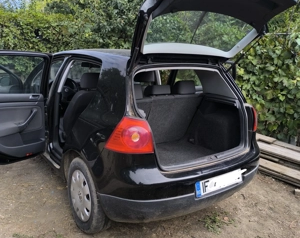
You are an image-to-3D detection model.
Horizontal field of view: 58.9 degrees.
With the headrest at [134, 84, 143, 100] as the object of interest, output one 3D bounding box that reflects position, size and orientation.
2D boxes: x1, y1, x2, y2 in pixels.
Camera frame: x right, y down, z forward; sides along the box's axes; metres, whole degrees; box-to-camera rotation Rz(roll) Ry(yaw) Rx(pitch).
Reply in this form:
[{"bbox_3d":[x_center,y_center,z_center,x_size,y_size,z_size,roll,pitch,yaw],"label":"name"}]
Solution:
[{"bbox_3d":[-0.188,-0.255,2.383,0.250,0.155,0.120,-6,14,-36],"label":"headrest"}]

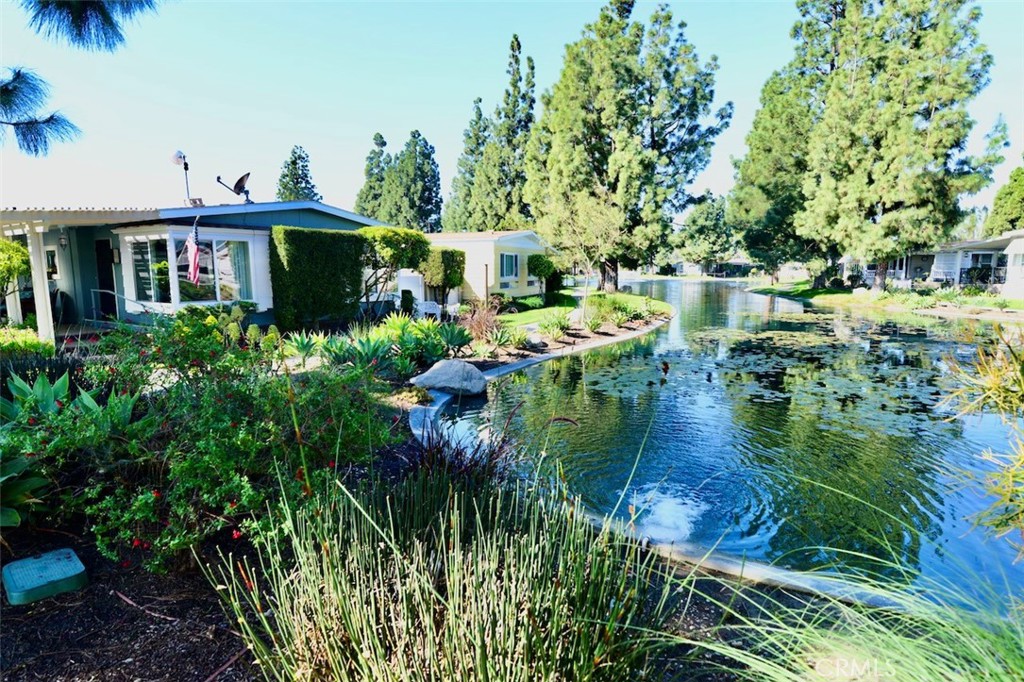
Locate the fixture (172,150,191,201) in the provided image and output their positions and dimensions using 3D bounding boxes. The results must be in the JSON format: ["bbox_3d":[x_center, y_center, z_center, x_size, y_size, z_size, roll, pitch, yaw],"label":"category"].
[{"bbox_3d":[-6.710,-3.340,11.546,0.340,1.050,0.260,-5,9,-30],"label":"fixture"}]

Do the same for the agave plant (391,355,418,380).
[{"bbox_3d":[-1.514,0.384,8.084,0.340,0.350,0.340,0,8,0],"label":"agave plant"}]

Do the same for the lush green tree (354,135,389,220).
[{"bbox_3d":[-14.701,-14.454,60.543,4.600,14.851,4.600,0,8,0],"label":"lush green tree"}]

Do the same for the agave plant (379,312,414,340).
[{"bbox_3d":[-2.188,-0.227,10.775,0.680,0.620,0.650,0,8,0],"label":"agave plant"}]

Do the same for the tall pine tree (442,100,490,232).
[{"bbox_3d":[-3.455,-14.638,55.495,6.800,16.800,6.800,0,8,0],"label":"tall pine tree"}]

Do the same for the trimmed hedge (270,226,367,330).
[{"bbox_3d":[-4.810,-1.581,14.320,0.550,2.310,2.860,4,9,24],"label":"trimmed hedge"}]

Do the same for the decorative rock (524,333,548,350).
[{"bbox_3d":[0.487,0.010,11.313,0.430,0.270,0.380,0,8,0],"label":"decorative rock"}]

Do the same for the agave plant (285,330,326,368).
[{"bbox_3d":[-3.694,0.137,10.078,0.700,0.640,0.700,0,8,0],"label":"agave plant"}]

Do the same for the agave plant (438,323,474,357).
[{"bbox_3d":[-1.013,-0.027,10.197,0.580,0.570,0.570,0,8,0],"label":"agave plant"}]

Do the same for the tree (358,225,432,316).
[{"bbox_3d":[-3.124,-1.669,15.118,1.950,2.750,1.950,0,8,0],"label":"tree"}]

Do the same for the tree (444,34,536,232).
[{"bbox_3d":[-1.607,-13.351,42.511,7.200,17.908,7.200,0,8,0],"label":"tree"}]

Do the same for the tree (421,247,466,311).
[{"bbox_3d":[-2.108,-1.954,17.499,0.900,1.900,1.150,4,9,24],"label":"tree"}]

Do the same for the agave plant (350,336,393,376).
[{"bbox_3d":[-2.350,0.217,9.466,0.720,0.660,0.720,0,8,0],"label":"agave plant"}]

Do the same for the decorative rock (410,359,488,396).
[{"bbox_3d":[-0.851,0.497,7.747,0.980,0.420,0.600,-1,8,-6],"label":"decorative rock"}]

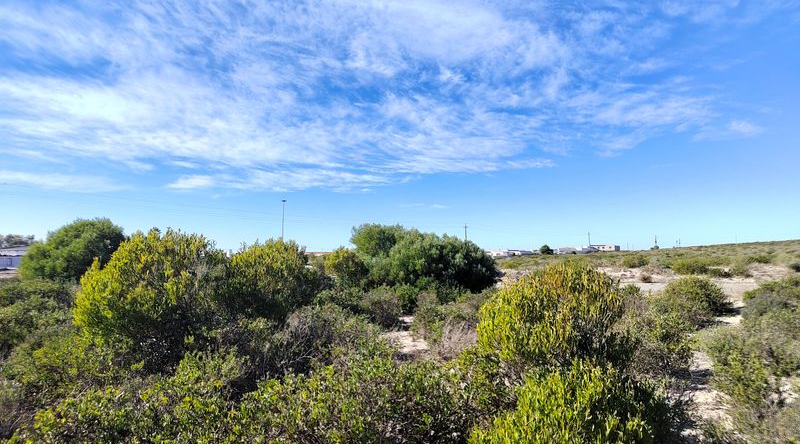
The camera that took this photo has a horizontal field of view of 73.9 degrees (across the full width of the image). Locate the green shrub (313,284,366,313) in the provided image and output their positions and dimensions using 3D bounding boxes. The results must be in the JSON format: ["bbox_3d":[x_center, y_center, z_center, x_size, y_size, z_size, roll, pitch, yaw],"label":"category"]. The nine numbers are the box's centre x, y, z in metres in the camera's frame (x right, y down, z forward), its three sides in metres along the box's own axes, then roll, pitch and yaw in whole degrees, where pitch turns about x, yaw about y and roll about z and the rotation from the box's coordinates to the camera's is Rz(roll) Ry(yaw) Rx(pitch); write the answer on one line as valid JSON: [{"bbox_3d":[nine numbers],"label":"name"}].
[{"bbox_3d":[-1.399,1.823,12.500,1.250,0.750,1.100,0,-3,0],"label":"green shrub"}]

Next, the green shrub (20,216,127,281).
[{"bbox_3d":[-15.379,1.435,24.959,5.100,3.100,4.500,2,-4,-32],"label":"green shrub"}]

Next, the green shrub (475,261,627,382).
[{"bbox_3d":[1.803,1.208,6.243,1.800,1.480,1.600,-1,-3,16],"label":"green shrub"}]

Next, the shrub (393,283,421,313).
[{"bbox_3d":[0.161,1.887,13.200,0.750,0.750,0.750,0,-3,0],"label":"shrub"}]

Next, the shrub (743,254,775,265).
[{"bbox_3d":[28.264,2.902,41.904,2.400,0.850,2.000,-2,-4,34],"label":"shrub"}]

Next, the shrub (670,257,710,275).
[{"bbox_3d":[16.397,2.484,30.000,2.300,1.050,2.000,0,-3,0],"label":"shrub"}]

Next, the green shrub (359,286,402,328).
[{"bbox_3d":[-0.397,1.796,11.418,0.920,0.880,0.900,0,-3,-2],"label":"green shrub"}]

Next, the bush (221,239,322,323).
[{"bbox_3d":[-2.680,1.211,11.000,2.200,1.750,2.000,0,-3,0],"label":"bush"}]

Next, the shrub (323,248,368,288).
[{"bbox_3d":[-1.906,1.777,18.931,1.600,1.750,1.600,0,-3,-6],"label":"shrub"}]

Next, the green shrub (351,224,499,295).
[{"bbox_3d":[0.922,1.449,20.000,5.500,2.700,4.500,0,-3,0],"label":"green shrub"}]

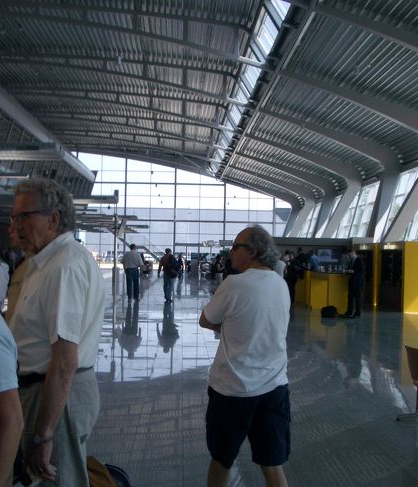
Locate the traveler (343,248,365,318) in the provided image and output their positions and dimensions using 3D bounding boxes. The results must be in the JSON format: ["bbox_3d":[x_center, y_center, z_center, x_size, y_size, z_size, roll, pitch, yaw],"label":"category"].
[{"bbox_3d":[3.805,1.047,17.164,0.460,1.760,0.500,2,-1,-28],"label":"traveler"}]

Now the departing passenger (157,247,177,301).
[{"bbox_3d":[-1.310,1.021,21.315,0.560,1.720,0.460,2,-1,-20],"label":"departing passenger"}]

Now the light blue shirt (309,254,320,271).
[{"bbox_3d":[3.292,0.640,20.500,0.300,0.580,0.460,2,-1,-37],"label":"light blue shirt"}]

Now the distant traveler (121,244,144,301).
[{"bbox_3d":[-2.417,0.953,21.144,0.600,1.800,0.380,1,-1,-3],"label":"distant traveler"}]

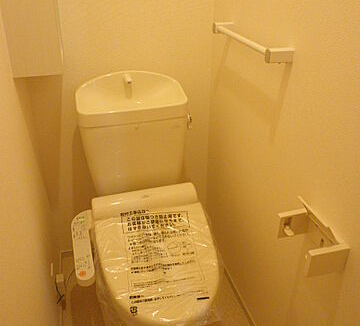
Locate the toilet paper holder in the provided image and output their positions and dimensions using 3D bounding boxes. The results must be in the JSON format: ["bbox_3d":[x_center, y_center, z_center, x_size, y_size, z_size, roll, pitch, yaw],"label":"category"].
[{"bbox_3d":[0.322,0.178,0.889,0.102,0.116,0.156,-8,31,-14],"label":"toilet paper holder"}]

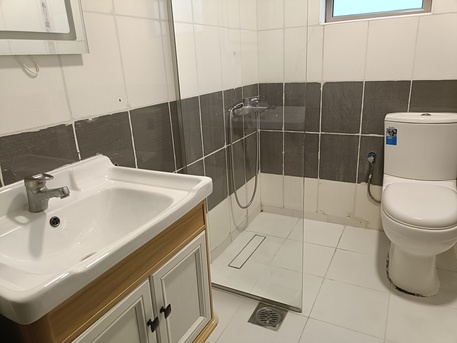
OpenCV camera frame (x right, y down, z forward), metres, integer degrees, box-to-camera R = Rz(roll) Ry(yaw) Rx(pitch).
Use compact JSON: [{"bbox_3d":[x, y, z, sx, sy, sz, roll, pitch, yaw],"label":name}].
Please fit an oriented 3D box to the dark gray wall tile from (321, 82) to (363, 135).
[{"bbox_3d":[0.724,-0.402,2.114,0.254,0.331,0.010,7,21,28],"label":"dark gray wall tile"}]

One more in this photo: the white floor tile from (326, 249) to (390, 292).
[{"bbox_3d":[0.748,0.554,1.867,0.323,0.010,0.322,7,21,28],"label":"white floor tile"}]

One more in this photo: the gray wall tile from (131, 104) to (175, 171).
[{"bbox_3d":[-0.323,-0.116,1.442,0.012,0.326,0.247,7,21,28],"label":"gray wall tile"}]

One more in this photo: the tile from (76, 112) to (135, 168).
[{"bbox_3d":[-0.440,-0.041,1.237,0.012,0.326,0.247,7,21,28],"label":"tile"}]

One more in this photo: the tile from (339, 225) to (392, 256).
[{"bbox_3d":[0.898,0.458,2.131,0.323,0.010,0.316,7,21,28],"label":"tile"}]

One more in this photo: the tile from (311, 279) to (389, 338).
[{"bbox_3d":[0.596,0.651,1.600,0.323,0.010,0.322,7,21,28],"label":"tile"}]

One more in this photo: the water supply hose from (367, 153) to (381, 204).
[{"bbox_3d":[0.937,0.041,2.092,0.093,0.336,0.091,7,21,28],"label":"water supply hose"}]

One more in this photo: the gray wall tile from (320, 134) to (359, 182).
[{"bbox_3d":[0.745,-0.091,2.232,0.247,0.324,0.012,7,21,28],"label":"gray wall tile"}]

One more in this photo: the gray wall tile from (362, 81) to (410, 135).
[{"bbox_3d":[0.948,-0.376,1.996,0.254,0.331,0.010,7,21,28],"label":"gray wall tile"}]

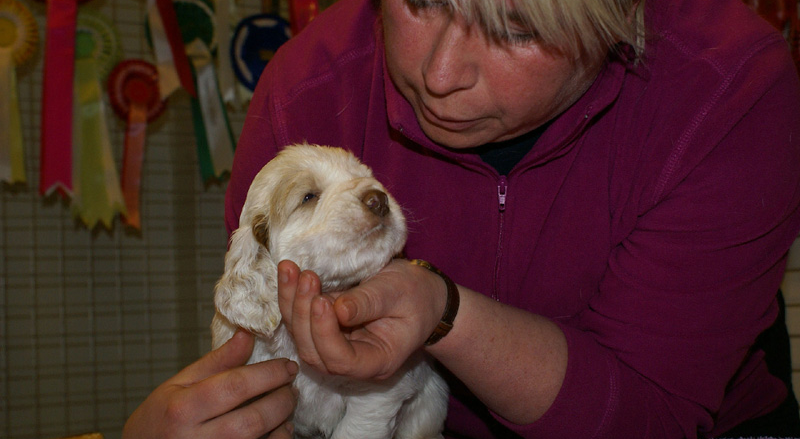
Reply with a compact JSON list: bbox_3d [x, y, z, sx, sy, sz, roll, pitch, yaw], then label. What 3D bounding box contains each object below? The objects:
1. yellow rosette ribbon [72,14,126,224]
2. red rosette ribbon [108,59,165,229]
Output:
[{"bbox_3d":[-0.549,-0.175,1.650,0.132,0.385,0.030,-1,0,-13],"label":"yellow rosette ribbon"},{"bbox_3d":[-0.468,-0.133,1.660,0.098,0.303,0.028,-1,0,-13],"label":"red rosette ribbon"}]

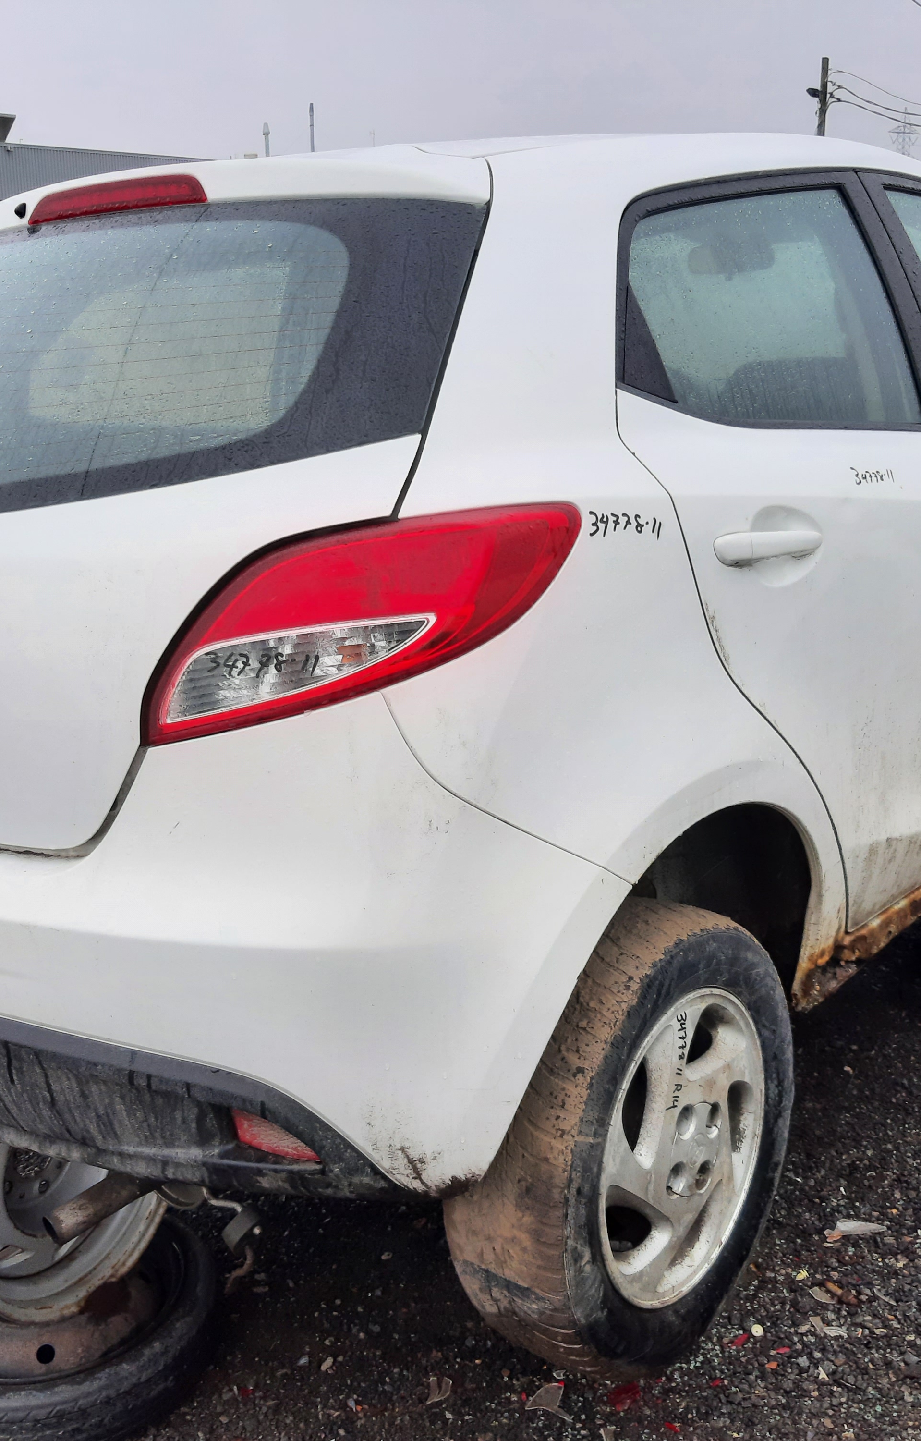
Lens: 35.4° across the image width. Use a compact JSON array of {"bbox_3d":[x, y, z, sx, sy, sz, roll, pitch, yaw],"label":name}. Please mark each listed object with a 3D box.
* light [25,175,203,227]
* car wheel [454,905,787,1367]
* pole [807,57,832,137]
[{"bbox_3d":[-0.458,-0.690,1.914,0.370,0.045,0.060,9,18,39],"label":"light"},{"bbox_3d":[0.219,0.512,1.824,0.185,0.580,0.580,9,18,38],"label":"car wheel"},{"bbox_3d":[11.400,-15.400,45.400,0.350,10.000,0.350,-2,14,0],"label":"pole"}]

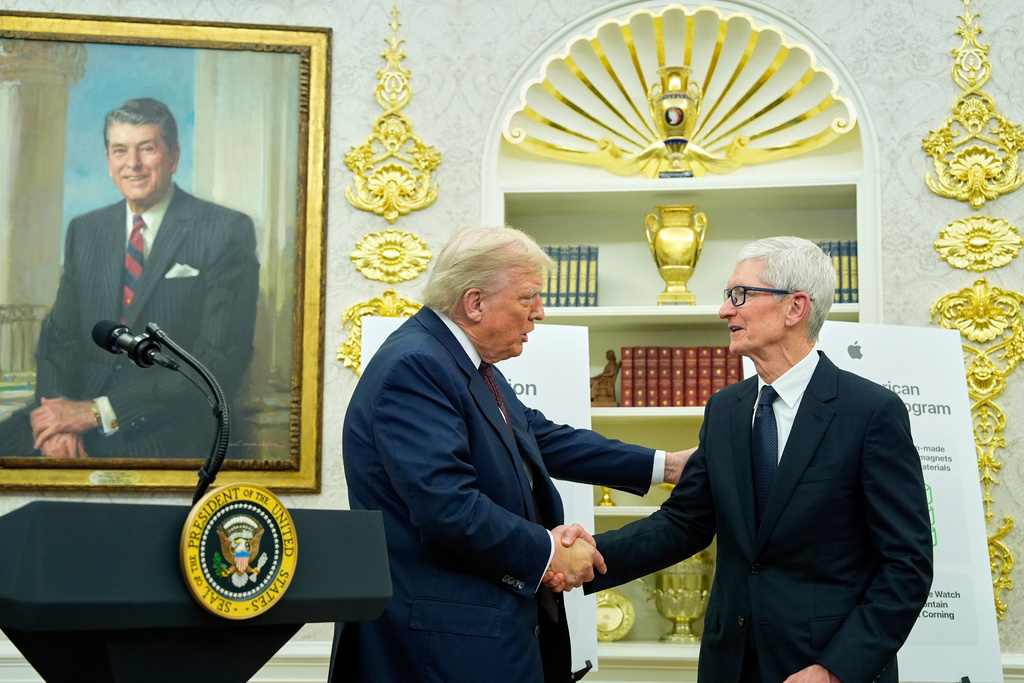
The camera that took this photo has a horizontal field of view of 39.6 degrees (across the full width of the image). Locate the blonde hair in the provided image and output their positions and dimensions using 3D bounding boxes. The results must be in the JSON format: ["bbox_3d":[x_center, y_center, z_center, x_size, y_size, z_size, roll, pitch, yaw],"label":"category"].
[{"bbox_3d":[-0.044,-0.138,2.770,0.235,0.170,0.185,2,-8,-10],"label":"blonde hair"}]

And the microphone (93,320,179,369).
[{"bbox_3d":[-0.588,0.008,2.220,0.210,0.060,0.052,16,5,42],"label":"microphone"}]

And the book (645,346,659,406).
[{"bbox_3d":[0.479,0.126,4.797,0.042,0.203,0.145,-1,-7,8],"label":"book"}]

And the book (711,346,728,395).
[{"bbox_3d":[0.695,0.125,4.764,0.044,0.203,0.145,-1,-7,8],"label":"book"}]

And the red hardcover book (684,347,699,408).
[{"bbox_3d":[0.567,0.120,4.513,0.042,0.192,0.135,0,-8,5],"label":"red hardcover book"}]

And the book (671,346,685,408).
[{"bbox_3d":[0.562,0.126,4.785,0.042,0.203,0.145,-1,-7,8],"label":"book"}]

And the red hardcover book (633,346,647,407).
[{"bbox_3d":[0.406,0.120,4.513,0.041,0.192,0.135,0,-8,5],"label":"red hardcover book"}]

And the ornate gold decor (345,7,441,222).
[{"bbox_3d":[-0.382,-0.730,4.551,0.305,0.712,0.045,0,-8,0],"label":"ornate gold decor"}]

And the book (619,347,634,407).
[{"bbox_3d":[0.396,0.126,4.810,0.041,0.203,0.145,-1,-7,8],"label":"book"}]

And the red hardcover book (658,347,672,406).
[{"bbox_3d":[0.486,0.120,4.513,0.041,0.192,0.135,0,-8,5],"label":"red hardcover book"}]

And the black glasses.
[{"bbox_3d":[0.522,-0.088,2.876,0.150,0.046,0.142,4,-7,-8],"label":"black glasses"}]

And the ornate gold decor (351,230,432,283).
[{"bbox_3d":[-0.401,-0.283,4.730,0.272,0.182,0.040,1,-7,0],"label":"ornate gold decor"}]

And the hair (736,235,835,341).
[{"bbox_3d":[0.563,-0.107,2.885,0.200,0.205,0.170,4,-7,-8],"label":"hair"}]

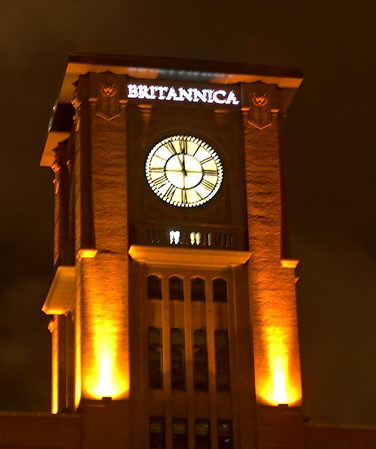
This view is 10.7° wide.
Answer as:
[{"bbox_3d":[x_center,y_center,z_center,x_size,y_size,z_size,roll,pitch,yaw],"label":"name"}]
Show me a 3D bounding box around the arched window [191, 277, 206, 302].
[{"bbox_3d":[0.485,3.007,92.748,0.687,1.174,0.200,3,-23,-10],"label":"arched window"}]

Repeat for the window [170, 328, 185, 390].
[{"bbox_3d":[-0.438,6.094,91.232,0.706,2.966,0.200,3,-23,-10],"label":"window"}]

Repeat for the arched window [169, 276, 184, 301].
[{"bbox_3d":[-0.511,2.955,92.570,0.693,1.152,0.200,3,-23,-10],"label":"arched window"}]

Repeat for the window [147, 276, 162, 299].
[{"bbox_3d":[-1.518,2.889,92.395,0.681,1.169,0.200,3,-23,-10],"label":"window"}]

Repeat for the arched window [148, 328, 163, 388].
[{"bbox_3d":[-1.439,6.042,91.053,0.667,2.970,0.200,3,-23,-10],"label":"arched window"}]

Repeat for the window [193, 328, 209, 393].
[{"bbox_3d":[0.580,6.145,91.415,0.765,2.958,0.200,3,-23,-10],"label":"window"}]

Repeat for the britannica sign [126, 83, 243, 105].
[{"bbox_3d":[-0.196,-6.239,96.040,5.477,0.739,0.200,3,-23,-10],"label":"britannica sign"}]

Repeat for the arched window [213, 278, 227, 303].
[{"bbox_3d":[1.497,3.059,92.930,0.670,1.156,0.200,3,-23,-10],"label":"arched window"}]

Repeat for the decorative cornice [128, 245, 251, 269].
[{"bbox_3d":[0.068,1.629,92.649,5.721,0.550,1.100,3,-23,-10],"label":"decorative cornice"}]

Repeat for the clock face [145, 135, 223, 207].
[{"bbox_3d":[-0.166,-2.534,94.948,3.707,3.740,0.250,3,-23,-10],"label":"clock face"}]

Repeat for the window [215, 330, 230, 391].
[{"bbox_3d":[1.587,6.225,91.584,0.745,2.962,0.200,3,-23,-10],"label":"window"}]

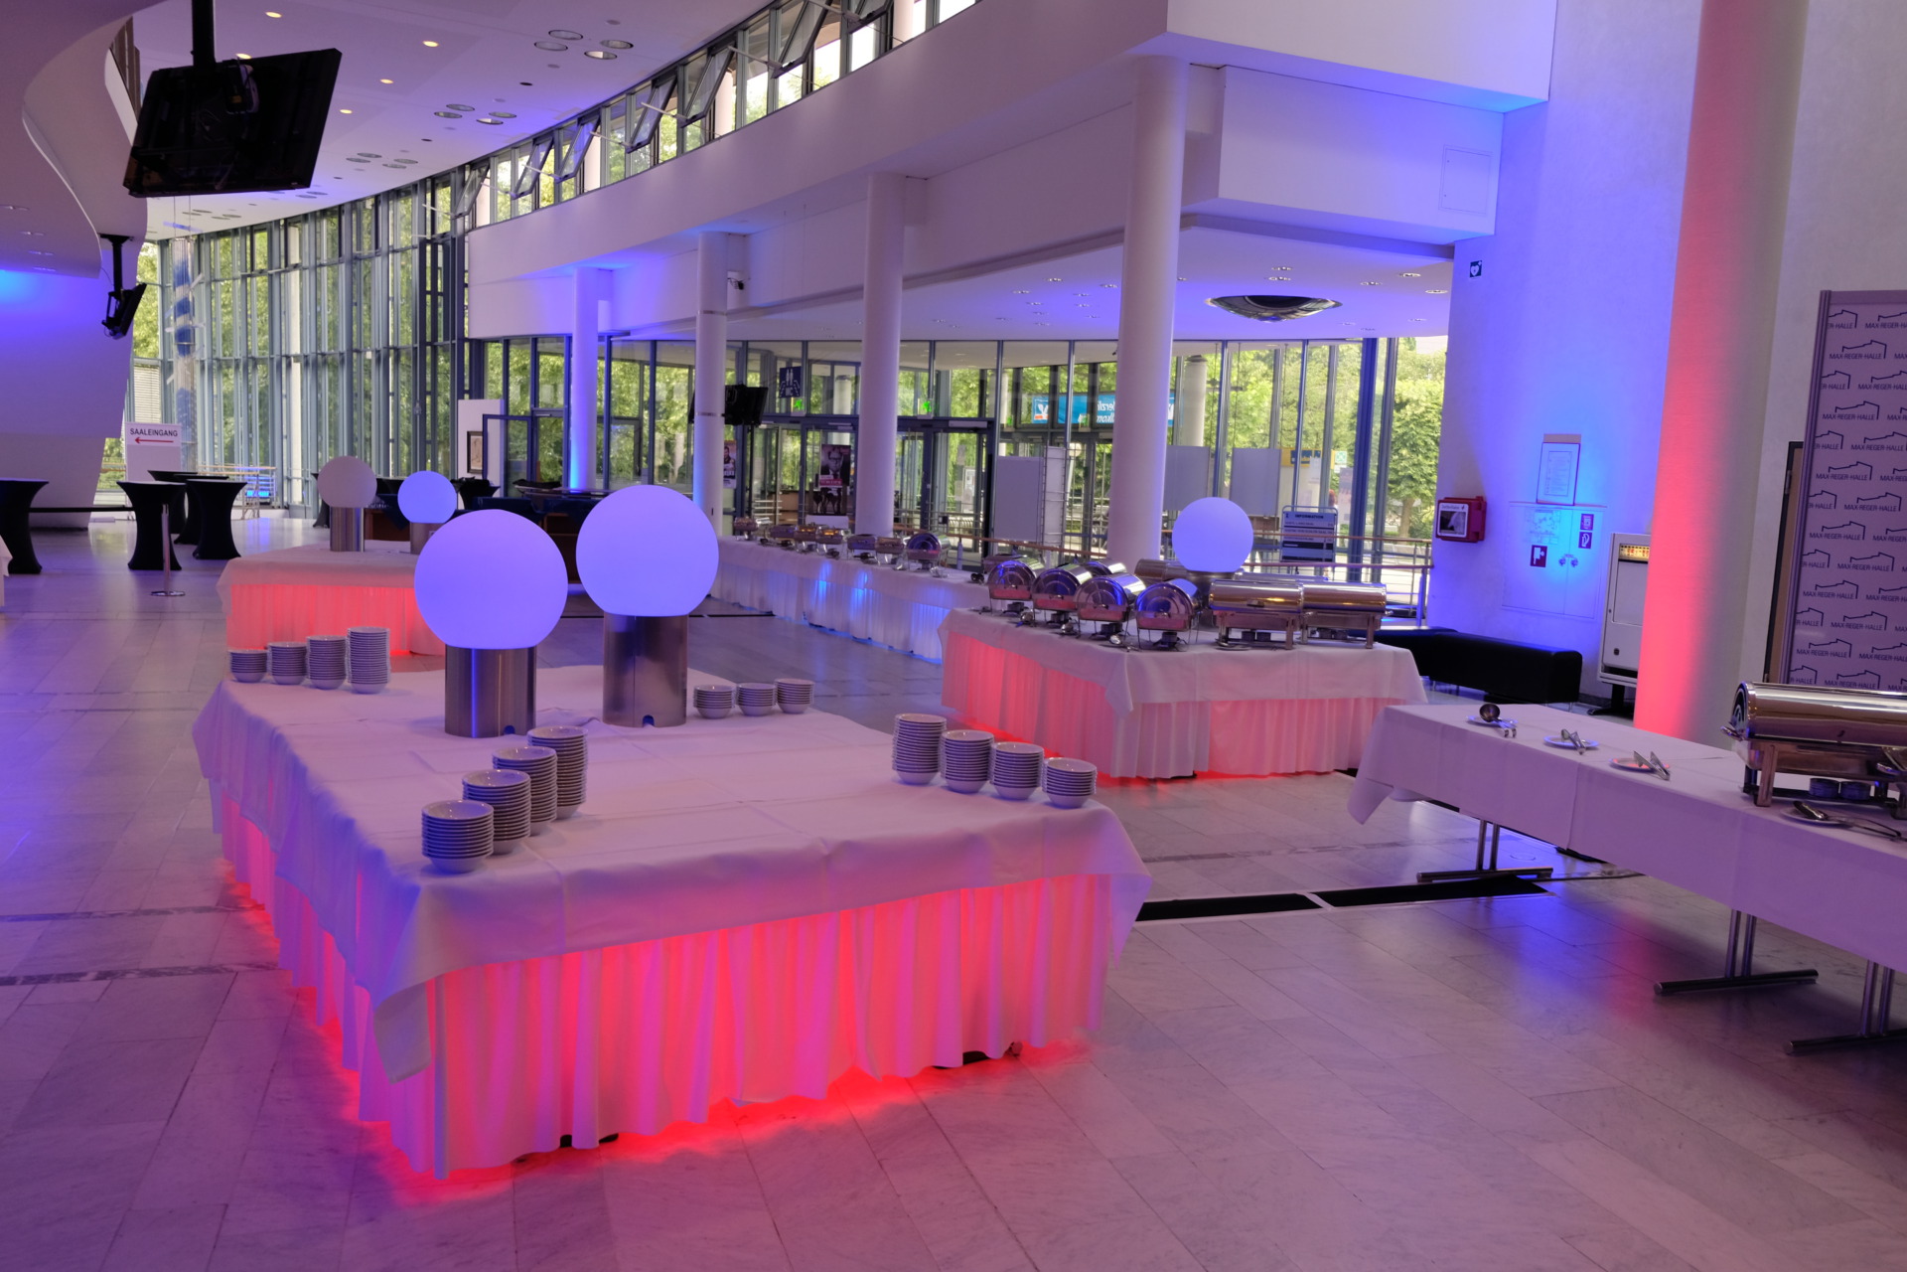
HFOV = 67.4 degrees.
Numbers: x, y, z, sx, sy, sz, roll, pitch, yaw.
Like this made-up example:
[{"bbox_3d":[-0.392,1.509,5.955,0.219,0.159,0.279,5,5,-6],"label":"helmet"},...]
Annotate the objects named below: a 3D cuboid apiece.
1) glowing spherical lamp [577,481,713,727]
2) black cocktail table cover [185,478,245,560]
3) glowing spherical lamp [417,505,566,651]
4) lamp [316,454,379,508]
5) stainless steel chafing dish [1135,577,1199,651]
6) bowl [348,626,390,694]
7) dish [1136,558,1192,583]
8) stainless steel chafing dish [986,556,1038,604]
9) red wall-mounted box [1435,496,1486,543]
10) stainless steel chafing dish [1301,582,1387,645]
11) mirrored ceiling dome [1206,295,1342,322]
[{"bbox_3d":[-1.111,-0.117,5.182,0.518,0.858,0.518,2,7,0],"label":"glowing spherical lamp"},{"bbox_3d":[-10.526,-1.661,20.434,0.810,1.100,0.810,-1,7,-27],"label":"black cocktail table cover"},{"bbox_3d":[-1.627,-0.200,5.036,0.505,0.490,0.505,2,7,0],"label":"glowing spherical lamp"},{"bbox_3d":[-5.665,-1.402,13.350,0.505,0.490,0.505,2,7,0],"label":"lamp"},{"bbox_3d":[1.297,-0.146,8.628,0.350,0.385,0.580,4,7,14],"label":"stainless steel chafing dish"},{"bbox_3d":[-2.390,0.091,5.849,0.163,0.248,0.163,2,7,0],"label":"bowl"},{"bbox_3d":[1.580,-0.354,10.284,0.580,0.380,0.365,4,7,14],"label":"dish"},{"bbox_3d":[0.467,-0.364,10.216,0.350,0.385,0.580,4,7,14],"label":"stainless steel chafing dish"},{"bbox_3d":[4.930,-1.130,13.879,0.190,0.400,0.450,0,7,-21],"label":"red wall-mounted box"},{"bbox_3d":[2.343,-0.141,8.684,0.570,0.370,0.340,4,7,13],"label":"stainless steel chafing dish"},{"bbox_3d":[4.053,-4.083,18.087,1.710,0.230,1.710,4,7,12],"label":"mirrored ceiling dome"}]

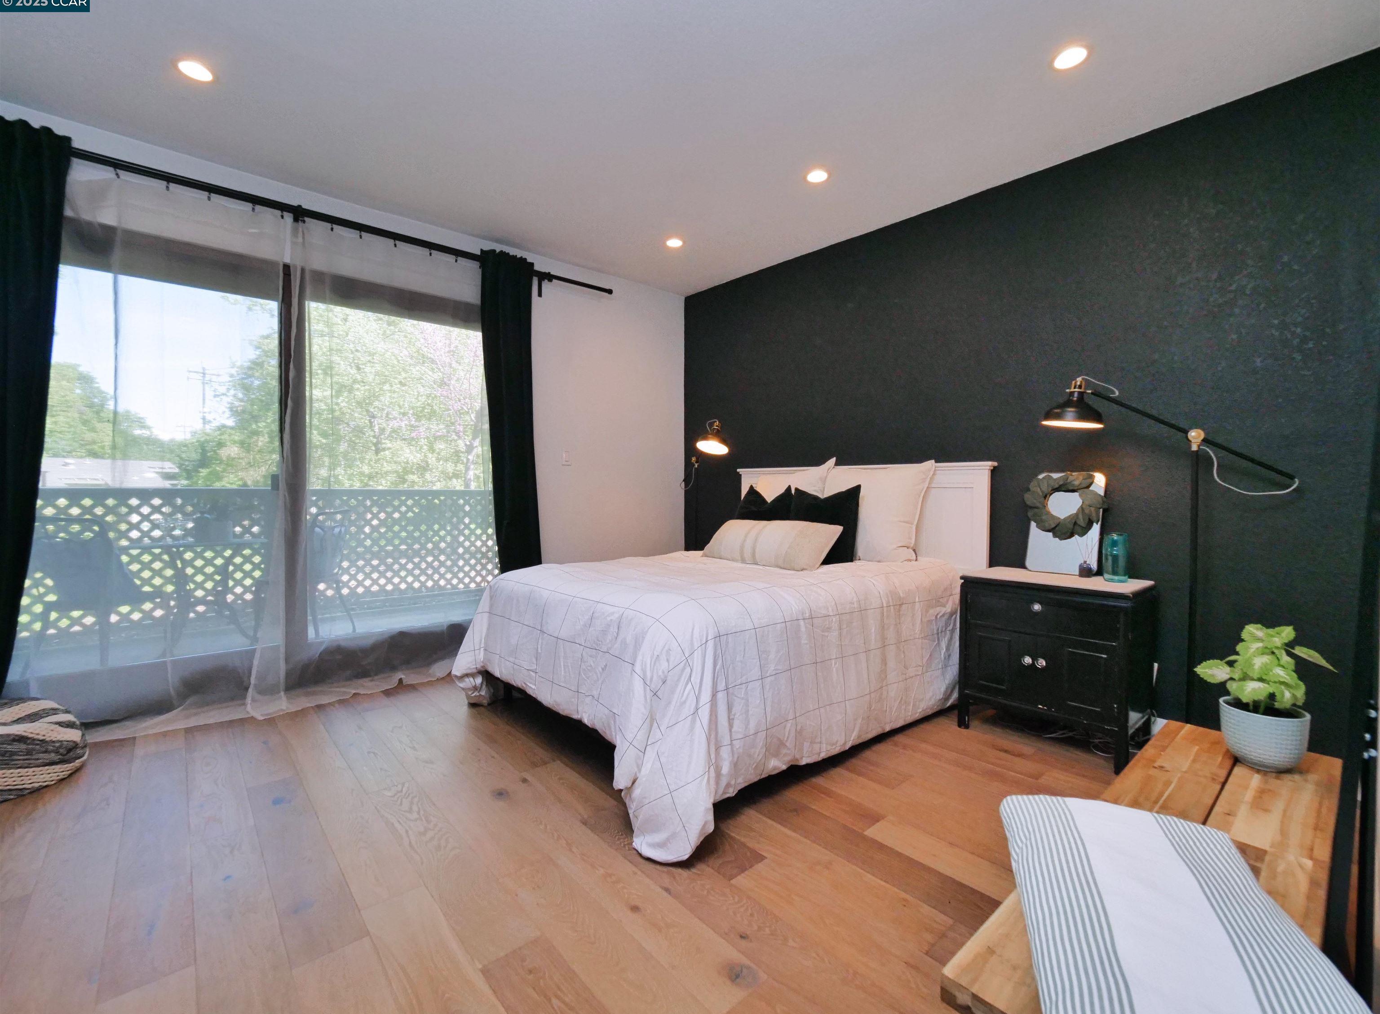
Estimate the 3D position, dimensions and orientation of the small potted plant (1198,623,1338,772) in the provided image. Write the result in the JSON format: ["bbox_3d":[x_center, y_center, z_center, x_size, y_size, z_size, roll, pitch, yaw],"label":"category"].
[{"bbox_3d":[1.210,0.408,1.183,0.227,0.272,0.225,-1,2,-42],"label":"small potted plant"}]

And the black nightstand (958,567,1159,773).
[{"bbox_3d":[1.541,0.637,2.367,0.464,0.666,0.602,-1,2,-42],"label":"black nightstand"}]

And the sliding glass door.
[{"bbox_3d":[-1.833,-0.196,2.652,1.856,2.285,0.157,-1,2,-42],"label":"sliding glass door"}]

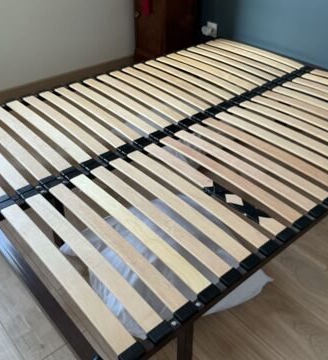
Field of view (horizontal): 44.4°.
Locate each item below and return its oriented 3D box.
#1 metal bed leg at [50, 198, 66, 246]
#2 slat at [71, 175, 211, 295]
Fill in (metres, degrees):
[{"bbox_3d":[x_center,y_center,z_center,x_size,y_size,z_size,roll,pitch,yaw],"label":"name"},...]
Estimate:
[{"bbox_3d":[-0.392,0.152,1.492,0.037,0.264,0.037,-27,45,-31],"label":"metal bed leg"},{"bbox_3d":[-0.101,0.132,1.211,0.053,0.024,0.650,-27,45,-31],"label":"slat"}]

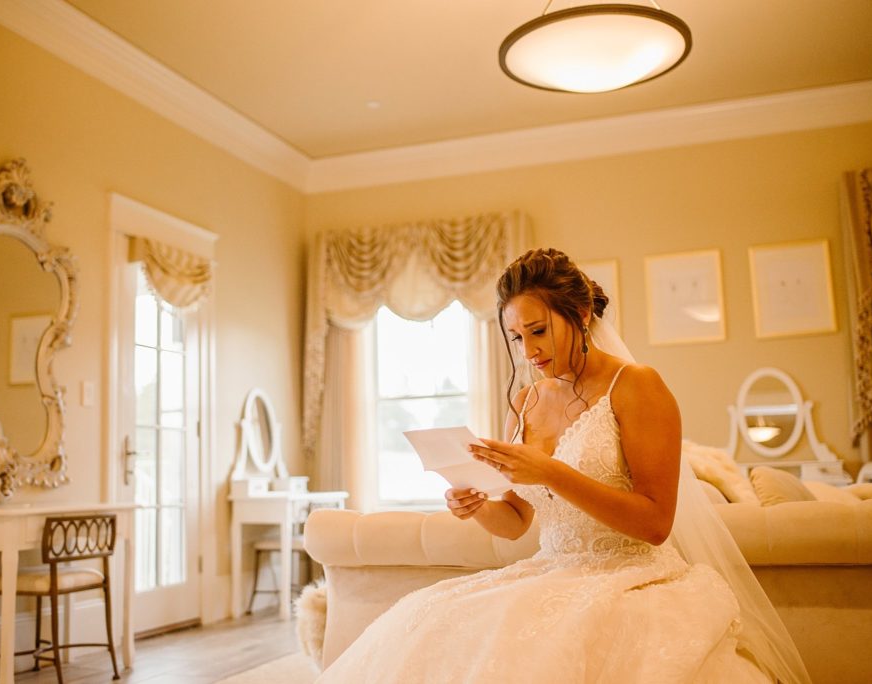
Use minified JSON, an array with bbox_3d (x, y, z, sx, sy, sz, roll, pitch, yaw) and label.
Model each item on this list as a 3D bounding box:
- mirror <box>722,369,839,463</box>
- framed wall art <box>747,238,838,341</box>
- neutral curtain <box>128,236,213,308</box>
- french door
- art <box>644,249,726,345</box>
[{"bbox_3d":[2.113,0.441,6.157,0.635,0.590,0.134,-4,-8,19],"label":"mirror"},{"bbox_3d":[2.280,-0.345,6.374,0.491,0.598,0.029,-4,-8,19],"label":"framed wall art"},{"bbox_3d":[-1.502,-0.364,5.738,0.109,0.353,0.706,-4,-8,19],"label":"neutral curtain"},{"bbox_3d":[-1.539,0.533,5.641,0.046,2.121,0.790,-4,-8,19],"label":"french door"},{"bbox_3d":[1.646,-0.300,6.587,0.488,0.600,0.029,-4,-8,19],"label":"art"}]

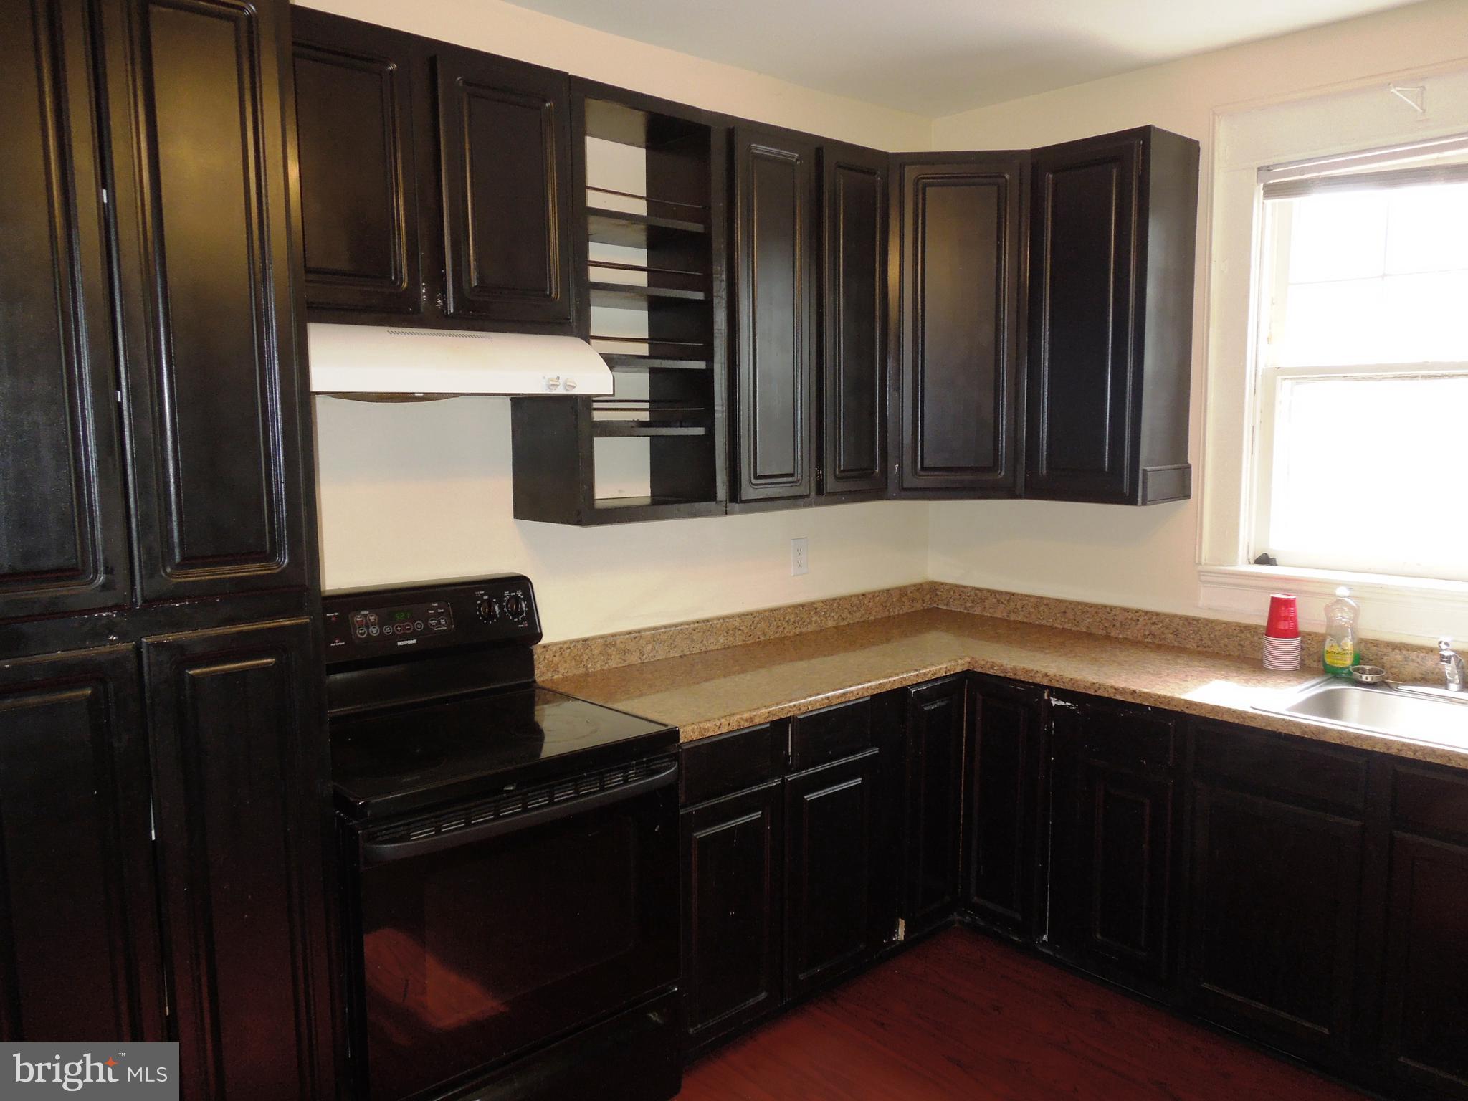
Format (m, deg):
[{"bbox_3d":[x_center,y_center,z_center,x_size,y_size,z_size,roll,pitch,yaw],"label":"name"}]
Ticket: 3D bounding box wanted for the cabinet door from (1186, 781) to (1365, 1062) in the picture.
[{"bbox_3d":[1.320,0.902,2.621,0.027,0.587,0.397,-6,8,-41],"label":"cabinet door"}]

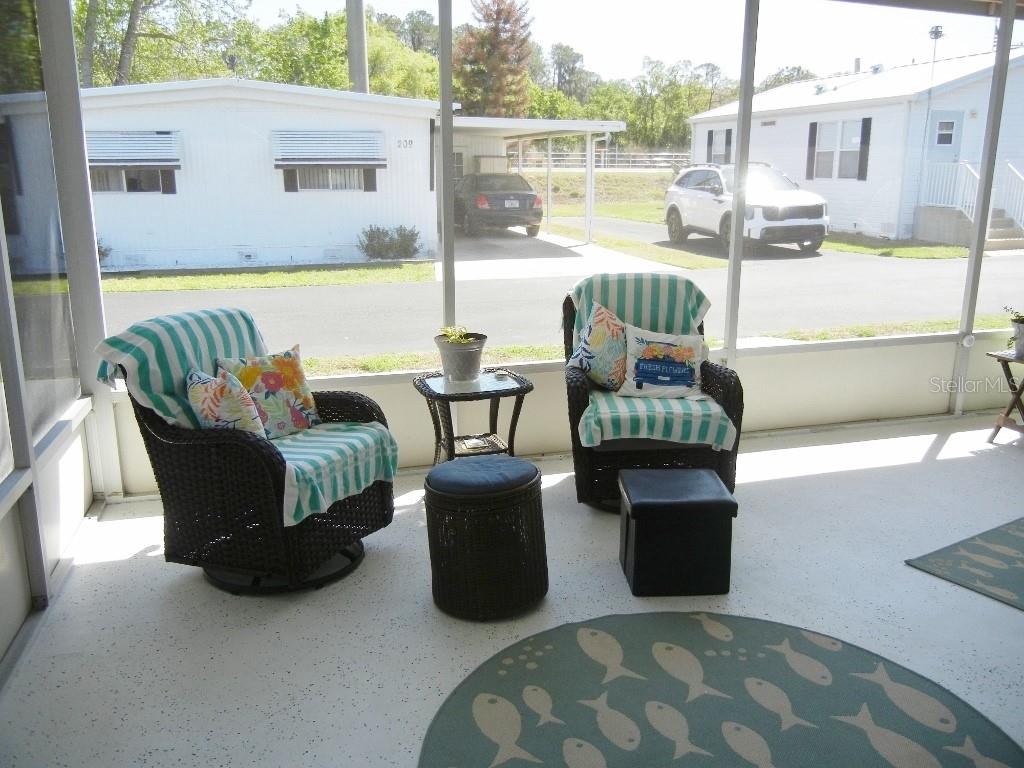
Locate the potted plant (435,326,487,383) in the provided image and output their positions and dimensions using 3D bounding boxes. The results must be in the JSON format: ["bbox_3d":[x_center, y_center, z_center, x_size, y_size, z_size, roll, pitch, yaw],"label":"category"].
[{"bbox_3d":[-0.240,-0.152,4.291,0.250,0.252,0.250,0,14,0],"label":"potted plant"}]

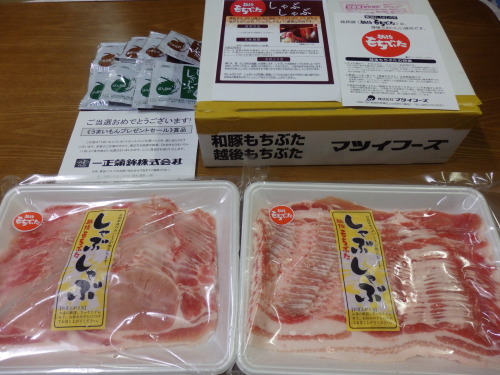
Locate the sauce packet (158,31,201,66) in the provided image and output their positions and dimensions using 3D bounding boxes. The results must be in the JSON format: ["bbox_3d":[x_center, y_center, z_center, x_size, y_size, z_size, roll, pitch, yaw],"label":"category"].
[{"bbox_3d":[-0.095,-0.216,0.568,0.080,0.010,0.080,17,41,-9],"label":"sauce packet"}]

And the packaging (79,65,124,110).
[{"bbox_3d":[-0.208,-0.151,0.547,0.080,0.010,0.080,1,67,2],"label":"packaging"}]

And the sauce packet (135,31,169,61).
[{"bbox_3d":[-0.139,-0.219,0.585,0.080,0.010,0.080,12,59,8],"label":"sauce packet"}]

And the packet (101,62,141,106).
[{"bbox_3d":[-0.173,-0.152,0.543,0.080,0.010,0.080,7,66,6],"label":"packet"}]

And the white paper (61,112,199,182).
[{"bbox_3d":[-0.161,-0.063,0.499,0.179,0.003,0.128,-1,58,0],"label":"white paper"}]

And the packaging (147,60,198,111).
[{"bbox_3d":[-0.106,-0.151,0.536,0.080,0.010,0.080,3,70,3],"label":"packaging"}]

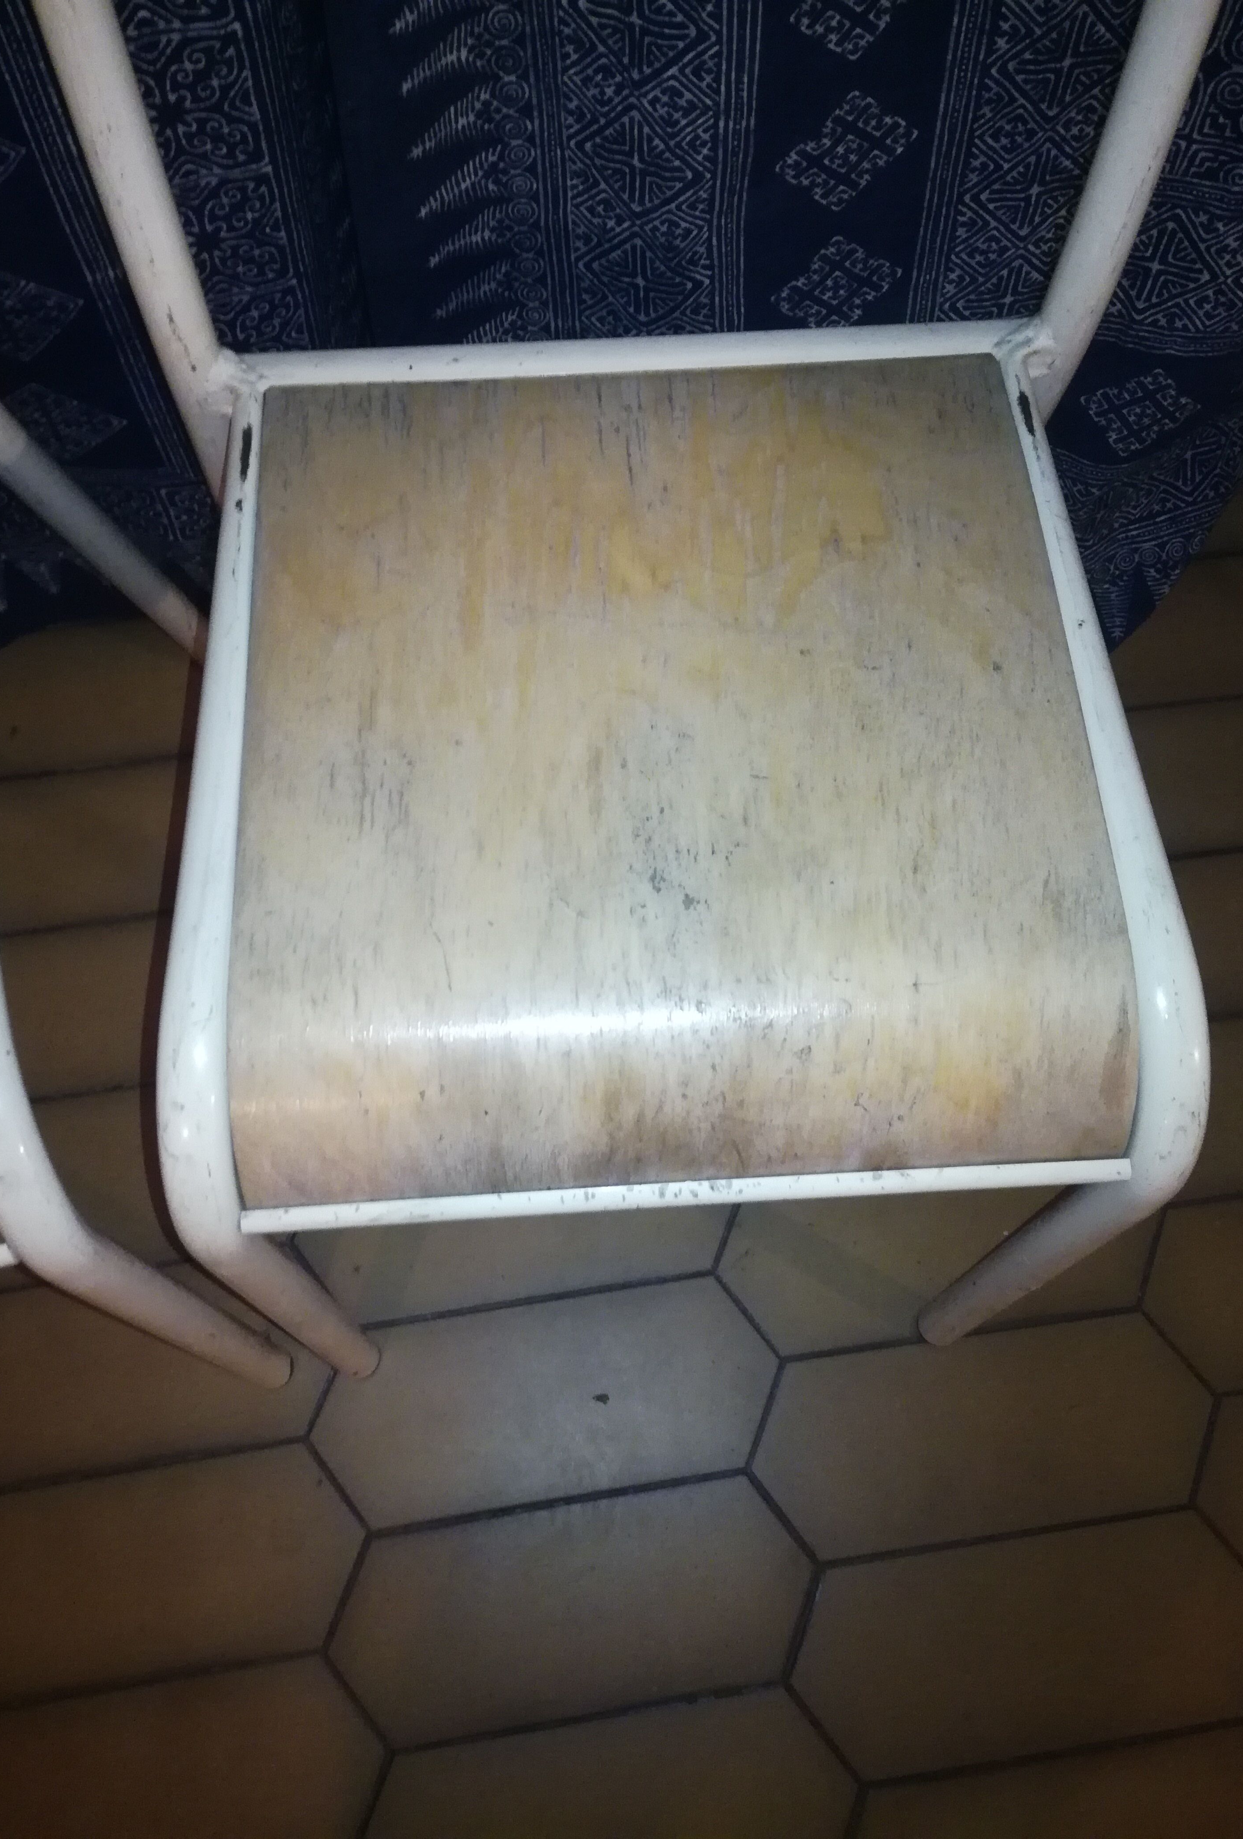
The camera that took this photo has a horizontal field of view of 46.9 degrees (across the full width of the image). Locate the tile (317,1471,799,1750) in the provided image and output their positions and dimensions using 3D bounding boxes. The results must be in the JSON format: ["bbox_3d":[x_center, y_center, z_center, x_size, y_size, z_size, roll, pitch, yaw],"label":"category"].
[{"bbox_3d":[-0.029,0.425,0.886,0.302,0.010,0.116,-8,71,-4],"label":"tile"}]

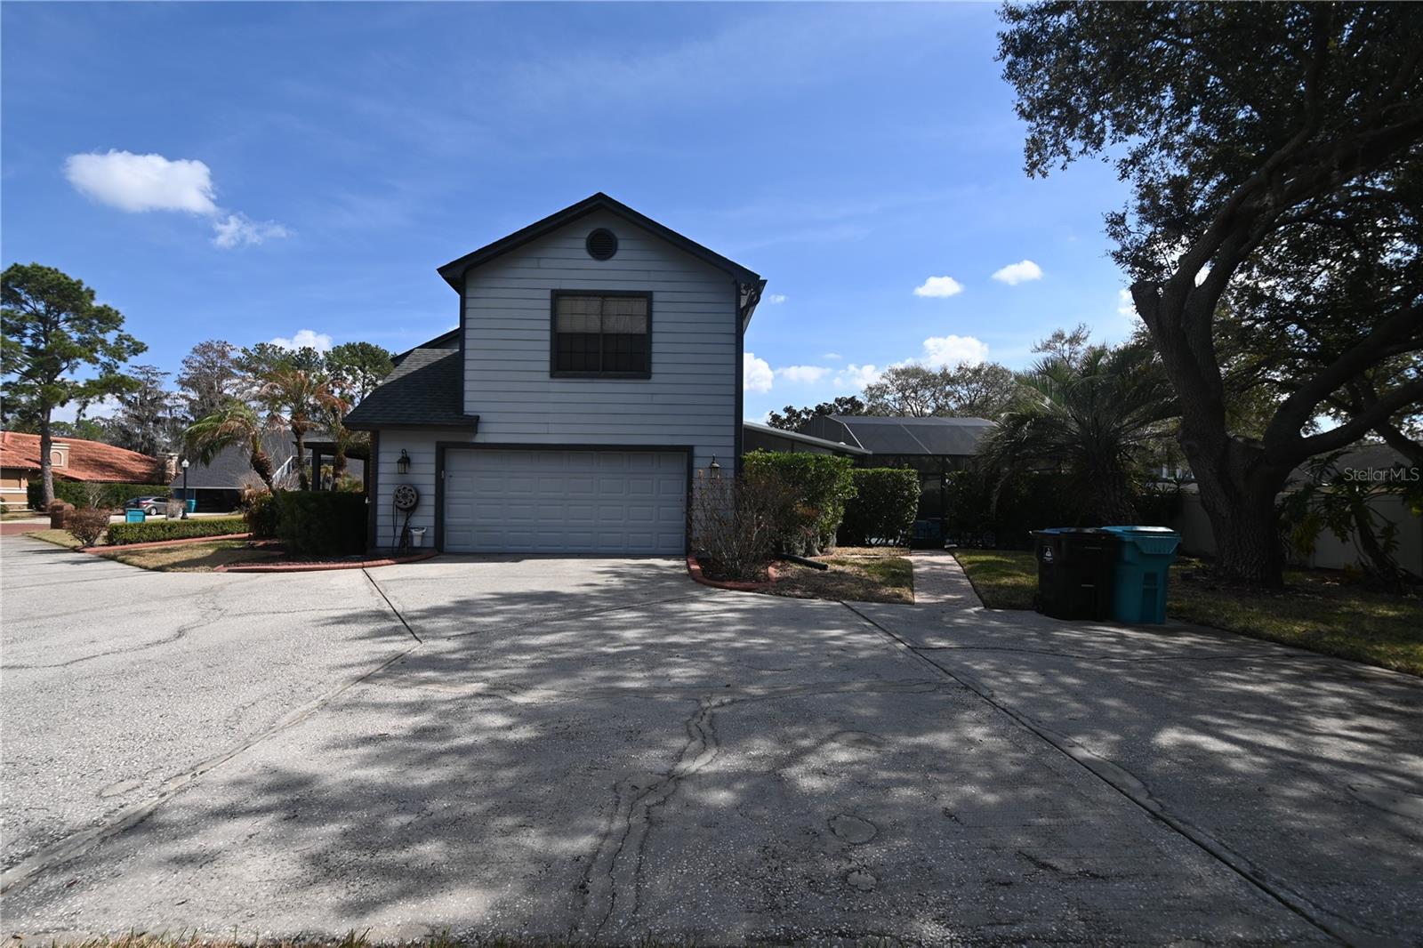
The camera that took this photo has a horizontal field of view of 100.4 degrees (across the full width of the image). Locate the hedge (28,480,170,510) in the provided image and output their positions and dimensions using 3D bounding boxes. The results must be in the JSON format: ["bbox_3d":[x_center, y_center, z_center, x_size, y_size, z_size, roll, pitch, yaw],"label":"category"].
[{"bbox_3d":[-52.600,1.938,51.000,9.200,2.500,1.500,1,-1,-16],"label":"hedge"}]

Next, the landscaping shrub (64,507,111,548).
[{"bbox_3d":[-17.100,1.460,16.300,1.050,1.100,1.050,1,-2,2],"label":"landscaping shrub"}]

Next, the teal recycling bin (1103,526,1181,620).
[{"bbox_3d":[4.870,1.170,6.970,0.660,1.090,0.830,1,-2,-11],"label":"teal recycling bin"}]

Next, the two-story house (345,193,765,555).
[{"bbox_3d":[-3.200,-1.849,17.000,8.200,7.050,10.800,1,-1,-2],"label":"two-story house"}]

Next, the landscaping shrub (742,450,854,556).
[{"bbox_3d":[1.930,0.630,13.000,2.350,2.250,1.700,1,-2,2],"label":"landscaping shrub"}]

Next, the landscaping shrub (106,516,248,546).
[{"bbox_3d":[-13.750,1.441,15.400,0.650,0.500,2.700,0,-1,27],"label":"landscaping shrub"}]

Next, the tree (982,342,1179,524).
[{"bbox_3d":[8.400,-0.480,13.000,4.100,4.700,4.100,1,-2,2],"label":"tree"}]

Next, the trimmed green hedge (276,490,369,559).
[{"bbox_3d":[-7.600,0.928,11.800,1.500,1.220,1.100,1,-1,-2],"label":"trimmed green hedge"}]

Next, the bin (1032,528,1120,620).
[{"bbox_3d":[4.430,1.185,7.300,0.670,1.060,0.820,1,-1,2],"label":"bin"}]

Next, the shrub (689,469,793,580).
[{"bbox_3d":[0.520,0.810,9.800,1.700,1.800,1.600,1,-2,2],"label":"shrub"}]

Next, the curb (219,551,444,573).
[{"bbox_3d":[-6.600,1.524,10.600,2.400,0.130,2.500,1,-1,-2],"label":"curb"}]

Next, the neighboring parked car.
[{"bbox_3d":[-45.000,2.547,48.000,1.820,1.450,4.600,1,-1,-12],"label":"neighboring parked car"}]

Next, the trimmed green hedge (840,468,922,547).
[{"bbox_3d":[4.250,0.870,15.100,2.100,2.000,1.500,1,-2,2],"label":"trimmed green hedge"}]

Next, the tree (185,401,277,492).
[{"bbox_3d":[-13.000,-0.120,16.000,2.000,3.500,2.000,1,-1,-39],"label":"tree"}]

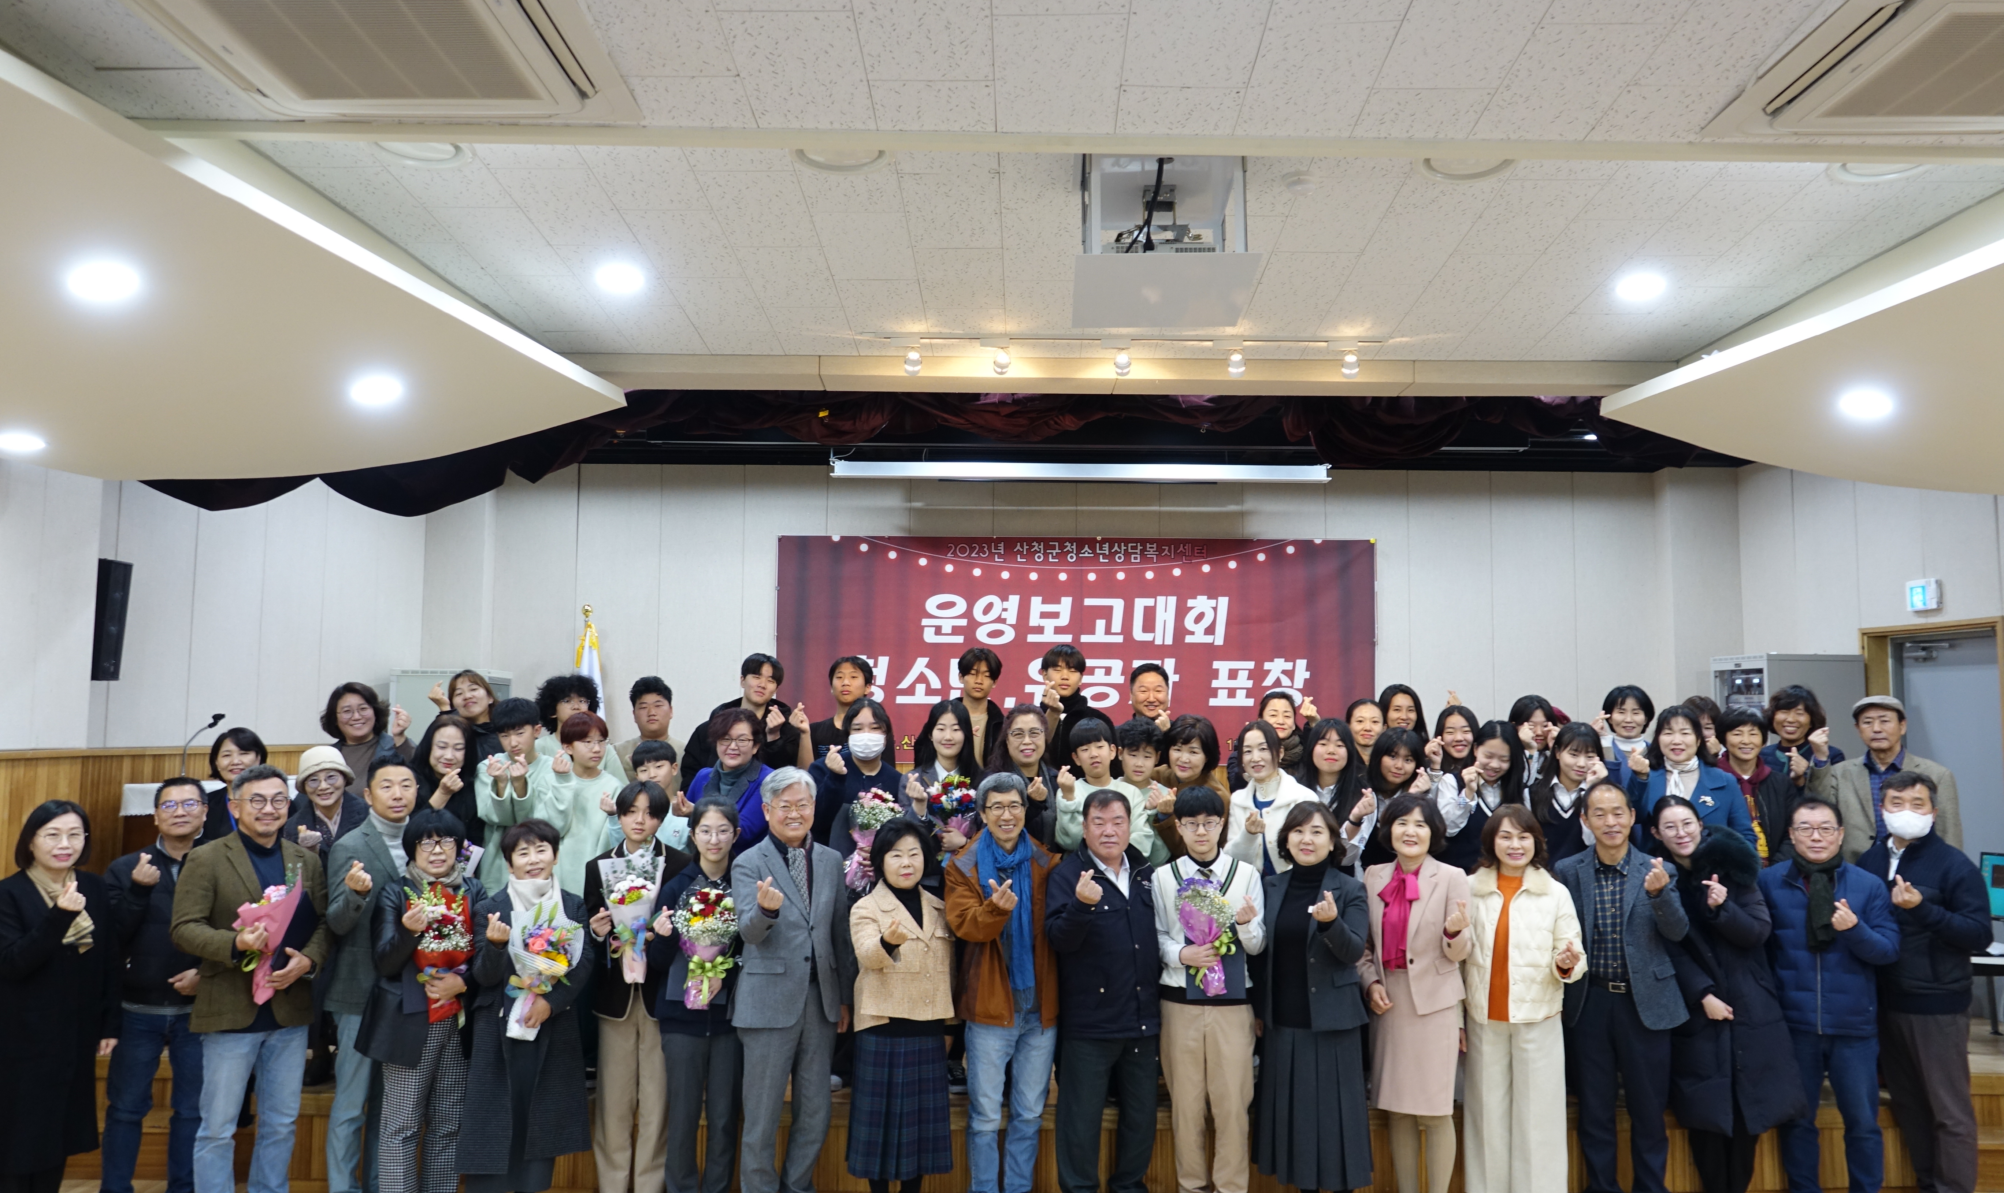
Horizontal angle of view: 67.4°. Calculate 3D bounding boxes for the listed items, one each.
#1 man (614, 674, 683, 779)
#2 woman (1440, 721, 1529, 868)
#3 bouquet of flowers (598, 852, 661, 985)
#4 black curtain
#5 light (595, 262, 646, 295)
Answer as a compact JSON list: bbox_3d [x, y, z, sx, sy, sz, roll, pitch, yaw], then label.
[{"bbox_3d":[-1.601,1.224,6.814,0.460,1.710,0.370,1,-5,-6],"label":"man"},{"bbox_3d":[2.018,1.279,6.258,0.480,1.540,0.400,-1,-6,12],"label":"woman"},{"bbox_3d":[-1.418,1.225,5.720,0.240,0.490,0.180,8,-5,-8],"label":"bouquet of flowers"},{"bbox_3d":[-0.199,-0.630,6.575,6.868,0.595,0.320,0,-5,-1],"label":"black curtain"},{"bbox_3d":[-1.354,-1.124,5.326,0.170,0.050,0.170,0,-5,1],"label":"light"}]

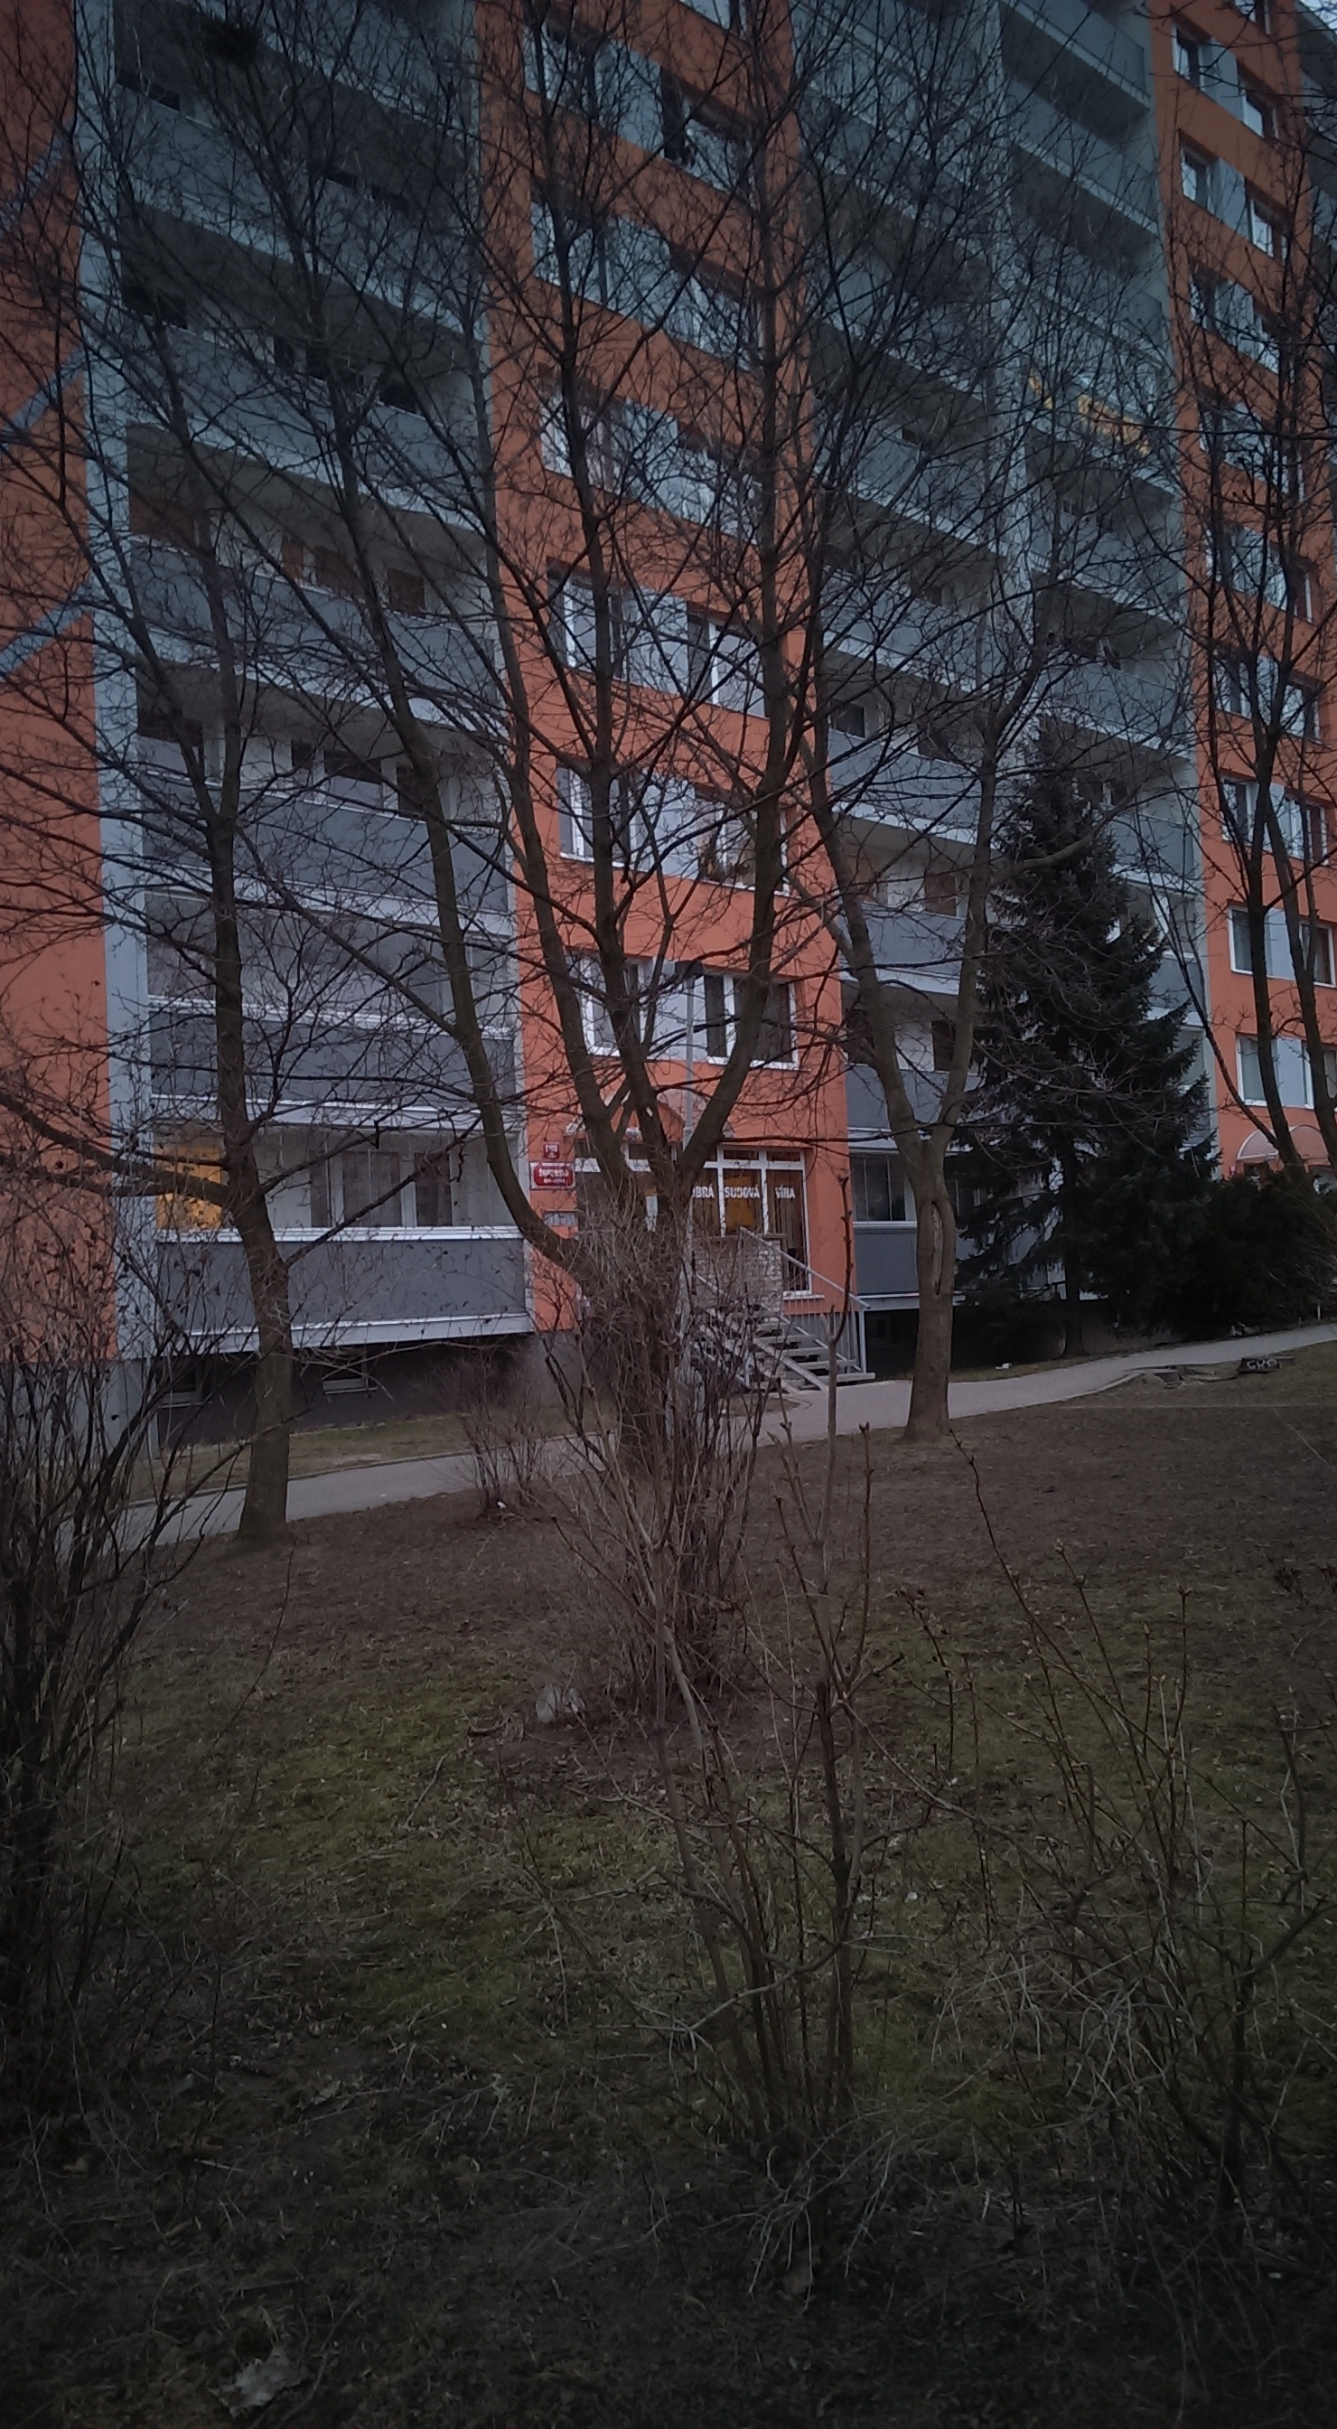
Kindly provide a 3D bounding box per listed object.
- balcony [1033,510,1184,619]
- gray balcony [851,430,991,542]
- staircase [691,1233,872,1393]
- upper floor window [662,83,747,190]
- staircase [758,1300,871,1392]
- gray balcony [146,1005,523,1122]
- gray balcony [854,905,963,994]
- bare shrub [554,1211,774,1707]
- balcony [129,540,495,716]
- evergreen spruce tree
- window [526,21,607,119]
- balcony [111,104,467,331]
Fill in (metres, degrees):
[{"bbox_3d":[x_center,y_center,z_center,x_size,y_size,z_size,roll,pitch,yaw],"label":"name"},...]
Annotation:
[{"bbox_3d":[8.406,-13.014,36.517,5.350,1.350,1.150,0,-3,-43],"label":"balcony"},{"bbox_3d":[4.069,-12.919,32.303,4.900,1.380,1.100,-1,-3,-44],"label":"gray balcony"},{"bbox_3d":[1.059,1.292,24.679,2.496,2.330,2.500,0,-3,-43],"label":"staircase"},{"bbox_3d":[0.568,-17.265,29.029,2.020,1.520,0.200,0,-3,-43],"label":"upper floor window"},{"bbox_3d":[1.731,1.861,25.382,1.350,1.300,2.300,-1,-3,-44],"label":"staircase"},{"bbox_3d":[-4.515,-1.822,23.646,5.520,1.350,1.150,0,-3,-43],"label":"gray balcony"},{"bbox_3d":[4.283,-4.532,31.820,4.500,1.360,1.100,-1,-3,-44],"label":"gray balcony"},{"bbox_3d":[-0.018,0.911,6.750,0.850,1.800,0.850,-3,-2,0],"label":"bare shrub"},{"bbox_3d":[-4.772,-7.411,23.879,5.520,1.350,1.150,0,-3,-43],"label":"balcony"},{"bbox_3d":[7.138,-2.702,30.800,4.100,10.000,4.100,-3,-2,13],"label":"evergreen spruce tree"},{"bbox_3d":[-1.588,-17.039,26.738,1.550,1.520,0.200,-1,-3,-44],"label":"window"},{"bbox_3d":[-5.028,-13.000,24.112,5.520,1.350,1.150,0,-3,-43],"label":"balcony"}]

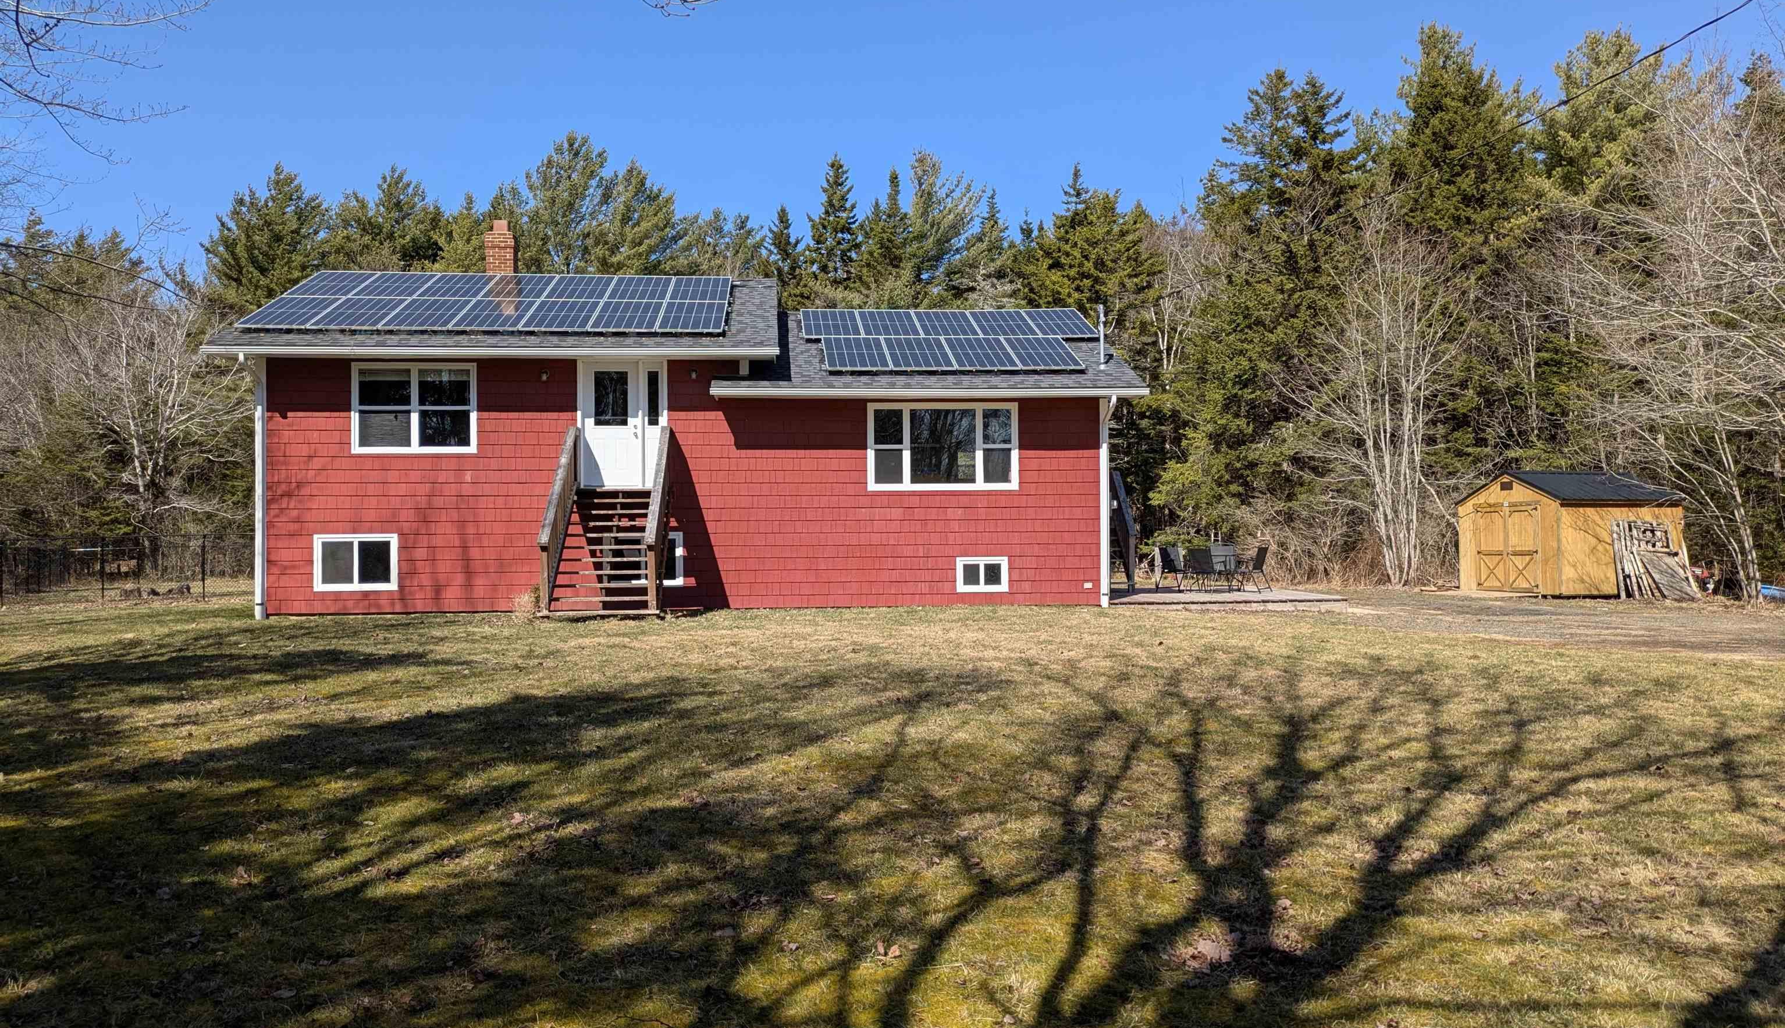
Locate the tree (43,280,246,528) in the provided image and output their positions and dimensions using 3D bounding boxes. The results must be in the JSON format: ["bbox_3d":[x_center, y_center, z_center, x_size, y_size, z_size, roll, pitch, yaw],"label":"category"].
[{"bbox_3d":[-18.787,-2.057,32.515,5.200,7.510,5.000,0,0,0],"label":"tree"}]

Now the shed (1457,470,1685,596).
[{"bbox_3d":[14.098,0.346,26.885,3.750,2.470,2.550,0,0,-25],"label":"shed"}]

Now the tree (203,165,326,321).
[{"bbox_3d":[-18.522,-4.320,38.031,4.200,12.110,4.200,0,0,0],"label":"tree"}]

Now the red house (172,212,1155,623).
[{"bbox_3d":[-3.457,-1.921,23.769,14.230,6.930,9.700,0,0,-6],"label":"red house"}]

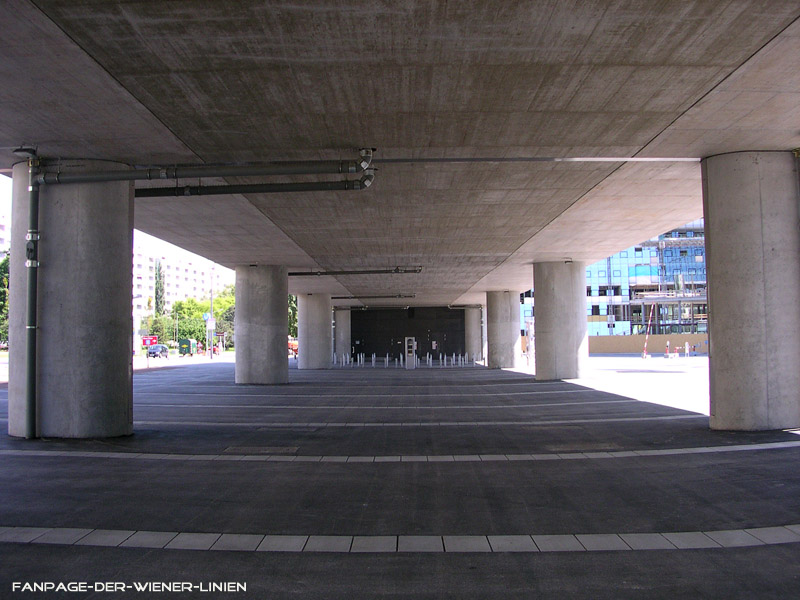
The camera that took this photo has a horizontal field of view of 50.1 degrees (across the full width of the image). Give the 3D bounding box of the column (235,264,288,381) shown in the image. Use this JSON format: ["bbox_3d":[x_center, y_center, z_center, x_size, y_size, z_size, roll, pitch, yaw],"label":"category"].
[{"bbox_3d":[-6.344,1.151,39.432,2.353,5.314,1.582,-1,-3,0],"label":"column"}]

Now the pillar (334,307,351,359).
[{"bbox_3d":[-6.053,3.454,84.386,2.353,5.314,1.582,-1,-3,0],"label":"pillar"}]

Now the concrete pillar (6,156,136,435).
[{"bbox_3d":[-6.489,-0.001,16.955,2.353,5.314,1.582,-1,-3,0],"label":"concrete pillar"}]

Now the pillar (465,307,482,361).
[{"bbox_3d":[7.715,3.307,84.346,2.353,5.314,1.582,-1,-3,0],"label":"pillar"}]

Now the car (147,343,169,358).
[{"bbox_3d":[-33.996,7.258,120.008,1.820,1.750,4.500,-1,-3,0],"label":"car"}]

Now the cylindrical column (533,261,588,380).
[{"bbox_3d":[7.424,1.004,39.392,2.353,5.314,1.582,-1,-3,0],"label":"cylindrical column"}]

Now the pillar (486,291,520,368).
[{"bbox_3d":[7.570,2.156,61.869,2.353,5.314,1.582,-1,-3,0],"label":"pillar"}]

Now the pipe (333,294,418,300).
[{"bbox_3d":[-2.372,-0.216,62.823,7.088,0.327,0.181,-1,-3,0],"label":"pipe"}]

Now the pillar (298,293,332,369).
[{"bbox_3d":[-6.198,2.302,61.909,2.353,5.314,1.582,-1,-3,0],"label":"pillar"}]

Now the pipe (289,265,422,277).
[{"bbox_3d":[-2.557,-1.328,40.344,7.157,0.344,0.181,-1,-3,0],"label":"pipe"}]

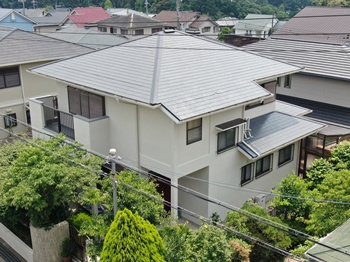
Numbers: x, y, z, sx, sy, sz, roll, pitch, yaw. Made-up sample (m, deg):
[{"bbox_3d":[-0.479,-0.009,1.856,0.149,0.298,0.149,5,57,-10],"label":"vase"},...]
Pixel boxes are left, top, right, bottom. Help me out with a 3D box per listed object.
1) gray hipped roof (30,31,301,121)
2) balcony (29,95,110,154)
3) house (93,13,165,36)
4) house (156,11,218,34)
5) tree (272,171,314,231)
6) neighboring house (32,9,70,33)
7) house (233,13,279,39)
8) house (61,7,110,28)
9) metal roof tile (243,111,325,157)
[{"bbox_3d":[0.056,-3.220,18.512,9.231,2.255,9.241,-17,25,-42],"label":"gray hipped roof"},{"bbox_3d":[-4.462,-0.233,17.760,0.938,1.574,4.790,-17,25,-42],"label":"balcony"},{"bbox_3d":[-8.701,-19.926,83.382,8.700,6.160,13.800,-14,23,-37],"label":"house"},{"bbox_3d":[2.385,-19.042,80.043,8.550,6.466,11.400,-17,25,-42],"label":"house"},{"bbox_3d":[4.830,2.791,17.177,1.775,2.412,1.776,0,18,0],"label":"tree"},{"bbox_3d":[-24.511,-20.774,85.023,9.300,6.880,9.000,-7,19,-21],"label":"neighboring house"},{"bbox_3d":[15.328,-17.925,77.055,6.300,6.094,6.930,-17,25,-42],"label":"house"},{"bbox_3d":[-16.497,-20.130,82.562,9.600,7.120,8.100,-17,25,-42],"label":"house"},{"bbox_3d":[4.423,-0.125,18.772,6.365,0.871,1.809,-17,25,-42],"label":"metal roof tile"}]

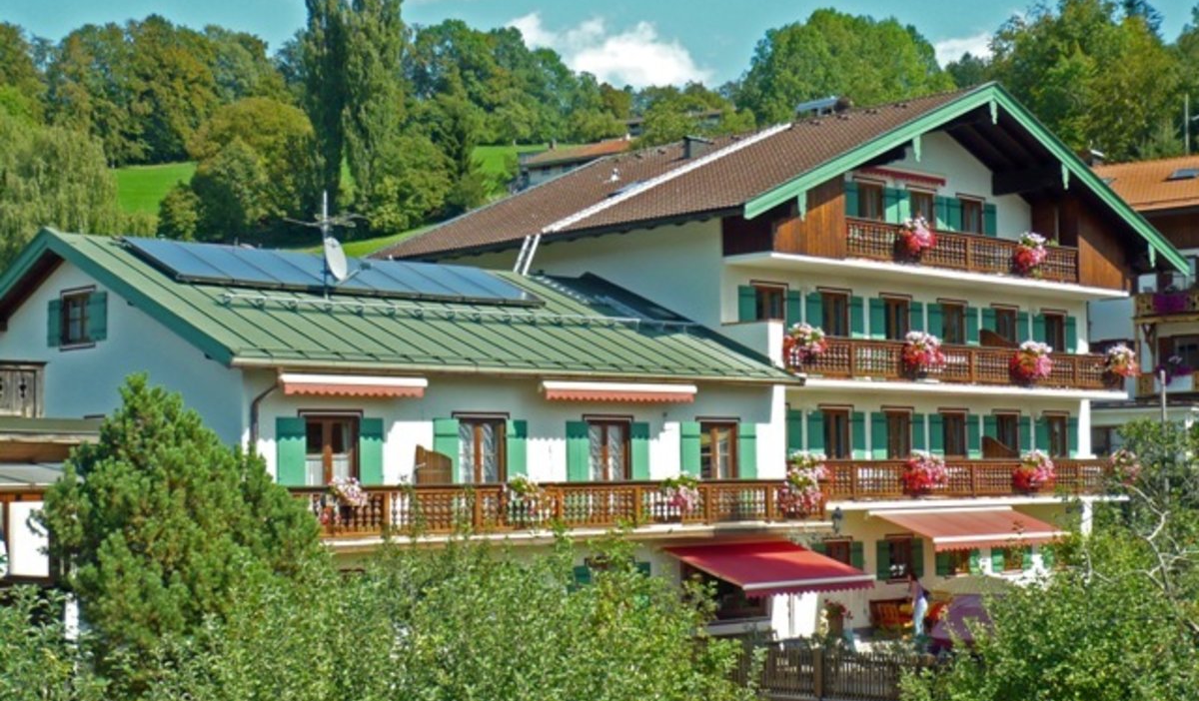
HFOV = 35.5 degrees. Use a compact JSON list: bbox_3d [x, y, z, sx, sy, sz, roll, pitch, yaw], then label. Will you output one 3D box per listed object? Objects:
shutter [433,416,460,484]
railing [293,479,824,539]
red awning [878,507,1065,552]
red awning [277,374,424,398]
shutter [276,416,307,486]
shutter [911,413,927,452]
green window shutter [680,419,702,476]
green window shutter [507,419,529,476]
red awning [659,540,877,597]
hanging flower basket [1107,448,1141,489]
[{"bbox_3d":[-2.804,2.257,34.247,0.570,2.000,0.050,3,-5,-43],"label":"shutter"},{"bbox_3d":[-0.561,3.023,36.445,14.018,0.913,1.260,3,-5,-44],"label":"railing"},{"bbox_3d":[9.015,4.275,45.139,5.827,0.903,1.995,3,-5,-44],"label":"red awning"},{"bbox_3d":[-4.322,0.630,32.627,3.110,0.360,0.420,3,-4,-43],"label":"red awning"},{"bbox_3d":[-5.264,2.161,31.941,0.570,2.000,0.050,3,-5,-43],"label":"shutter"},{"bbox_3d":[7.884,2.585,46.062,0.540,2.030,0.050,3,-5,-43],"label":"shutter"},{"bbox_3d":[1.982,2.544,39.720,0.609,2.027,0.063,3,-5,-44],"label":"green window shutter"},{"bbox_3d":[-1.564,2.366,36.346,0.578,2.016,0.063,3,-5,-44],"label":"green window shutter"},{"bbox_3d":[3.575,4.603,39.596,4.200,0.987,2.257,3,-5,-44],"label":"red awning"},{"bbox_3d":[13.913,3.137,49.563,0.980,1.030,0.820,3,-5,-43],"label":"hanging flower basket"}]

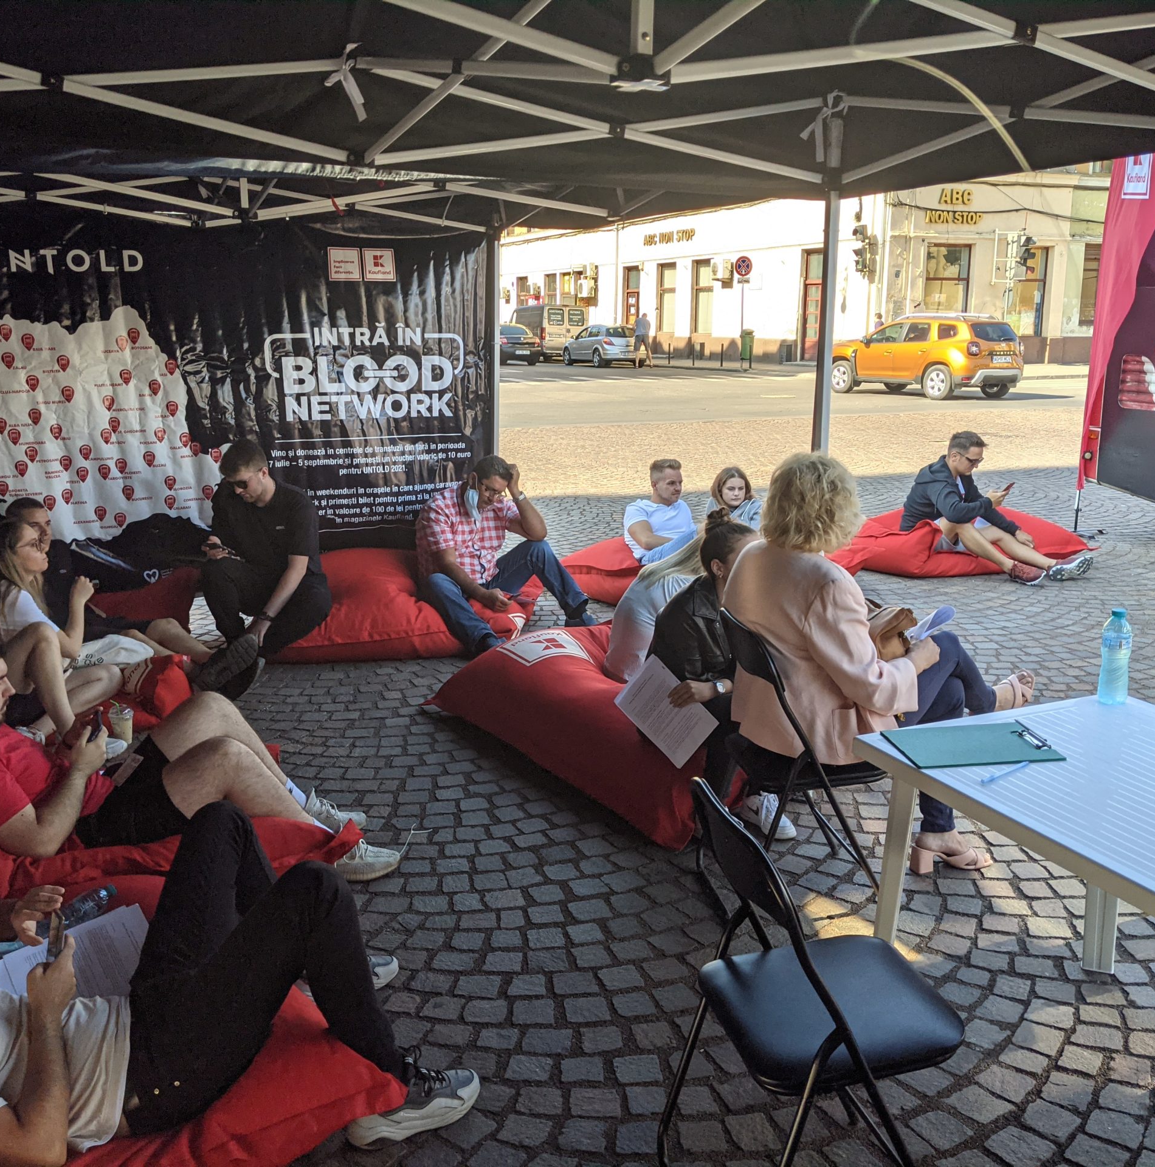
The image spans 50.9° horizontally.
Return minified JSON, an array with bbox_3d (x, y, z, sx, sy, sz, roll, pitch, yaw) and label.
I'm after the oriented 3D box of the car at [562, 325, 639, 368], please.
[{"bbox_3d":[1.032,-8.589,43.709,1.750,1.460,4.250,-5,13,-21],"label":"car"}]

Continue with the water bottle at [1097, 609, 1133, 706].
[{"bbox_3d":[1.229,0.162,2.761,0.069,0.222,0.069,0,12,0],"label":"water bottle"}]

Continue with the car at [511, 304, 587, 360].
[{"bbox_3d":[-1.314,-10.179,49.436,1.950,2.120,4.800,-5,13,-21],"label":"car"}]

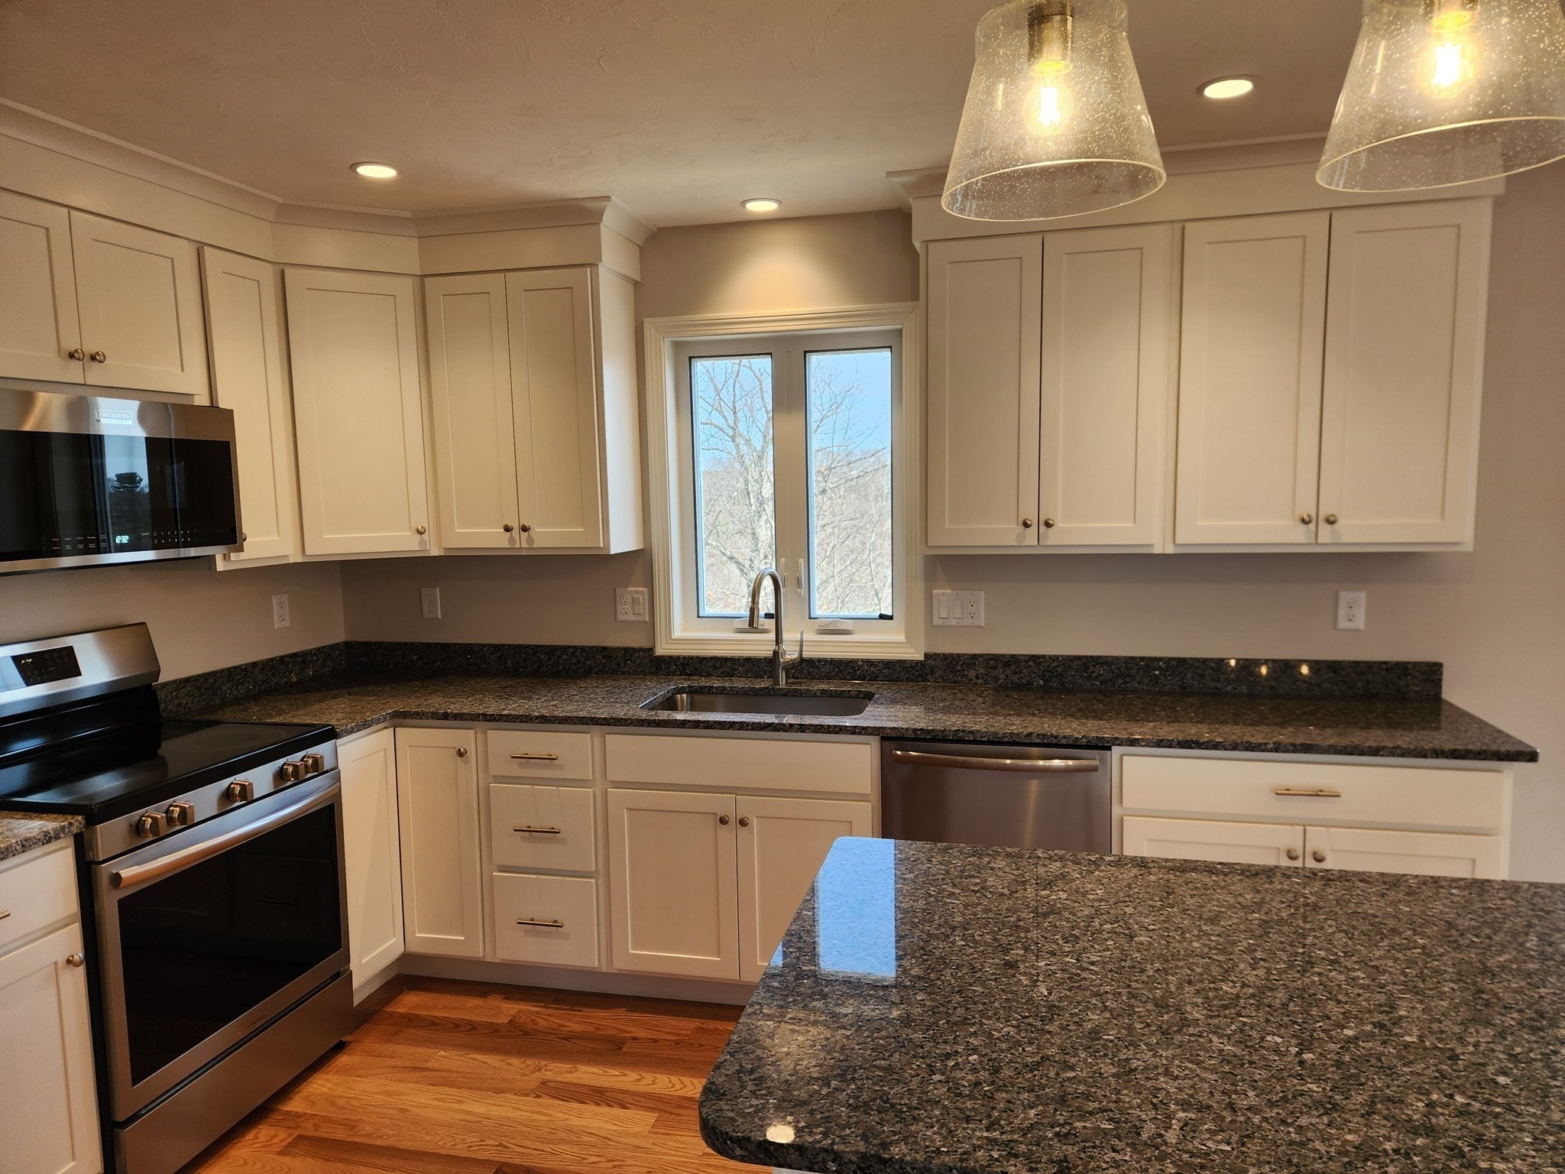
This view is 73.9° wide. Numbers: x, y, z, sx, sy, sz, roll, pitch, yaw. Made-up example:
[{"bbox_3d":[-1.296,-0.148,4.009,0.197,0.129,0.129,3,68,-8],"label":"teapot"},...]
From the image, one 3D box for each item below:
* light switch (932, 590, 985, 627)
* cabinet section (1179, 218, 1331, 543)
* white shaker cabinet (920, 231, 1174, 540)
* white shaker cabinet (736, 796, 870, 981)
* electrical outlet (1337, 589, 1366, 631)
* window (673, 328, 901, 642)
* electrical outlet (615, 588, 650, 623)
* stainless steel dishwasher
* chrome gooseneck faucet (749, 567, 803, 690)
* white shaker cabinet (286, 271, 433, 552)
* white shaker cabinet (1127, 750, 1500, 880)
[{"bbox_3d":[0.567,0.071,3.348,0.163,0.115,0.014,0,7,13],"label":"light switch"},{"bbox_3d":[1.324,-0.572,3.007,0.368,0.876,0.318,0,6,13],"label":"cabinet section"},{"bbox_3d":[0.774,-0.562,3.102,0.680,0.905,0.329,0,6,13],"label":"white shaker cabinet"},{"bbox_3d":[0.124,0.840,3.213,0.390,0.552,0.550,0,7,13],"label":"white shaker cabinet"},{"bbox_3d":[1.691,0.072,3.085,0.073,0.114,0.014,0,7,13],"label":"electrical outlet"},{"bbox_3d":[0.019,-0.332,3.502,0.789,1.013,0.088,0,7,13],"label":"window"},{"bbox_3d":[-0.524,0.064,3.602,0.118,0.118,0.014,0,7,13],"label":"electrical outlet"},{"bbox_3d":[0.636,0.808,3.095,0.599,0.842,0.599,0,7,13],"label":"stainless steel dishwasher"},{"bbox_3d":[-0.019,0.139,3.321,0.114,0.397,0.247,1,6,22],"label":"chrome gooseneck faucet"},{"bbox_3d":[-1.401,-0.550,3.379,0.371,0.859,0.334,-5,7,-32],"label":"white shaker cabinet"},{"bbox_3d":[1.389,0.790,2.943,0.925,0.811,0.627,0,6,13],"label":"white shaker cabinet"}]

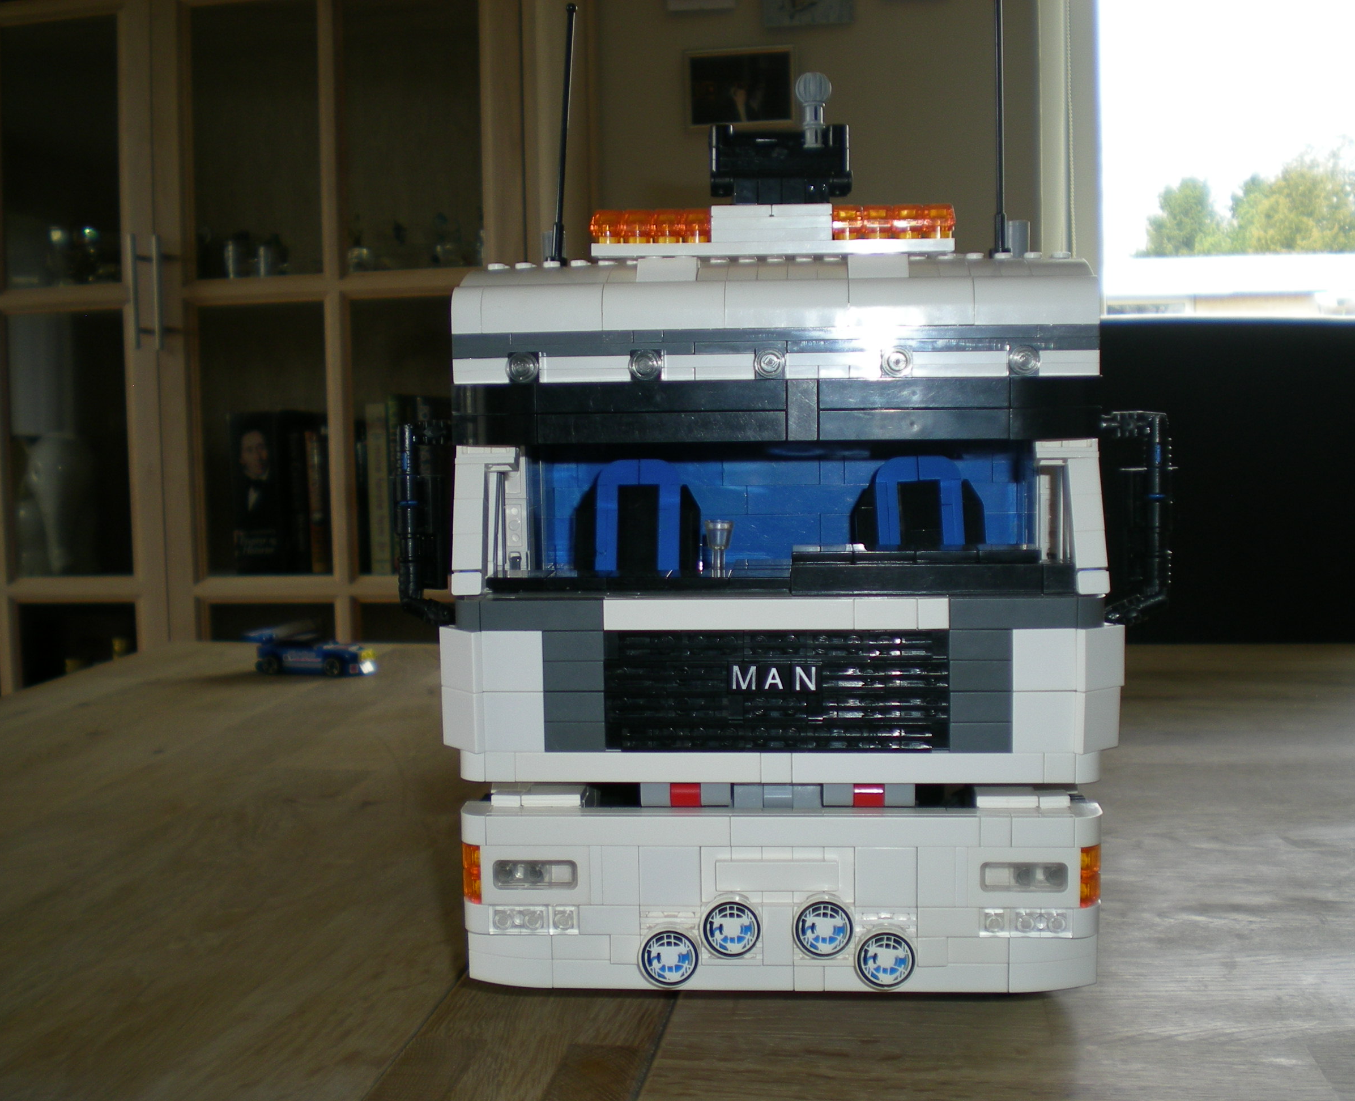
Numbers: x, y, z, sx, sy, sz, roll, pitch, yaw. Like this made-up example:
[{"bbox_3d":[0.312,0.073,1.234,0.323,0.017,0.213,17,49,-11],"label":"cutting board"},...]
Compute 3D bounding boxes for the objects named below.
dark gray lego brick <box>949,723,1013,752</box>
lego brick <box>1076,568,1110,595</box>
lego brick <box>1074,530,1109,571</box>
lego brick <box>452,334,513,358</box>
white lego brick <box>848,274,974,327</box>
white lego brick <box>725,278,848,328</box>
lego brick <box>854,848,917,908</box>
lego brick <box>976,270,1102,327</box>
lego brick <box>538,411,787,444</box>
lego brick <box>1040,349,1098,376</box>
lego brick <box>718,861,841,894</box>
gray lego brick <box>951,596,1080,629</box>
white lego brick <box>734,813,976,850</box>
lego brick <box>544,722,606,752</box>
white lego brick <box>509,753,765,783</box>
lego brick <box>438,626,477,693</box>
[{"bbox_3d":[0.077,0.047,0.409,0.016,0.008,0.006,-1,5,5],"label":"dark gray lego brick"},{"bbox_3d":[0.104,0.008,0.404,0.008,0.006,0.008,-1,5,5],"label":"lego brick"},{"bbox_3d":[0.105,0.001,0.412,0.008,0.010,0.008,0,-14,5],"label":"lego brick"},{"bbox_3d":[-0.051,-0.054,0.426,0.016,0.006,0.008,0,6,4],"label":"lego brick"},{"bbox_3d":[0.061,-0.064,0.419,0.032,0.013,0.008,0,7,4],"label":"white lego brick"},{"bbox_3d":[0.029,-0.064,0.417,0.032,0.013,0.016,-1,5,5],"label":"white lego brick"},{"bbox_3d":[0.054,0.084,0.419,0.016,0.016,0.005,0,6,4],"label":"lego brick"},{"bbox_3d":[0.091,-0.064,0.414,0.032,0.013,0.016,-1,5,6],"label":"lego brick"},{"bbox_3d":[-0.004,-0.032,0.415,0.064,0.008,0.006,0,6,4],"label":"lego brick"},{"bbox_3d":[0.099,-0.047,0.409,0.015,0.006,0.007,0,6,4],"label":"lego brick"},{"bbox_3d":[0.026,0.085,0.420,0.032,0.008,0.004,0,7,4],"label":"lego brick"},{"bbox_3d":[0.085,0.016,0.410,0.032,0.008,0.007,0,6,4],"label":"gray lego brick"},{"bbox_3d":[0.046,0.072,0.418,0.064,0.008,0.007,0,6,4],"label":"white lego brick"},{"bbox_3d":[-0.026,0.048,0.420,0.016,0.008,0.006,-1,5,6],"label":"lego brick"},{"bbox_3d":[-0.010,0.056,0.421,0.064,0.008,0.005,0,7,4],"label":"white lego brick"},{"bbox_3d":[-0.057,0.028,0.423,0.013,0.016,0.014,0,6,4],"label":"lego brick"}]

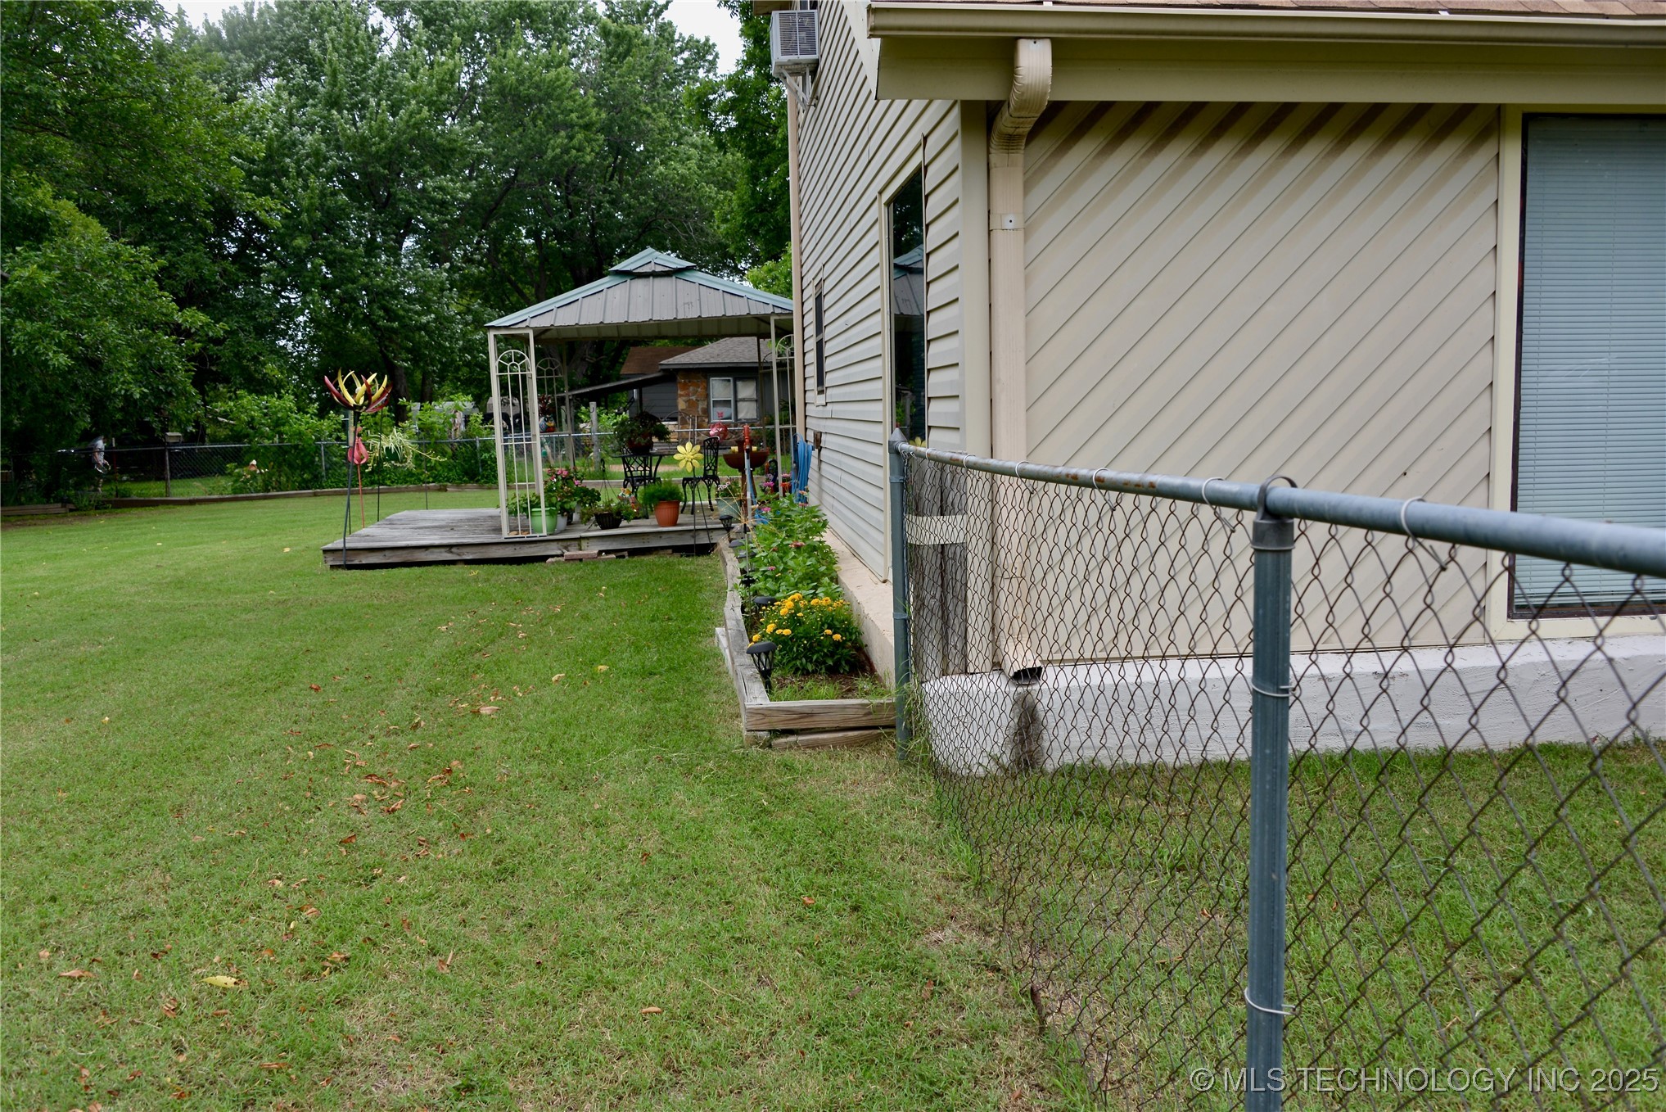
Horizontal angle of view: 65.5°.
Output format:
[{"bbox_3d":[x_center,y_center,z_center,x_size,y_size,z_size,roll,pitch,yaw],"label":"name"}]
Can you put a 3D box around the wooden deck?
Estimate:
[{"bbox_3d":[-2.864,-0.375,15.319,4.920,0.187,4.674,-3,7,-7],"label":"wooden deck"}]

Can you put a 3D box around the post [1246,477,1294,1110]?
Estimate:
[{"bbox_3d":[0.521,0.492,1.567,0.046,1.170,0.046,-2,7,-5],"label":"post"}]

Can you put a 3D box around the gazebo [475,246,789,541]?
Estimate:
[{"bbox_3d":[-1.928,-1.918,14.521,3.306,2.996,3.346,-3,7,-5],"label":"gazebo"}]

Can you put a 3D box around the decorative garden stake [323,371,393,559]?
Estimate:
[{"bbox_3d":[-4.627,-0.847,12.605,0.679,1.873,0.645,-2,7,-5],"label":"decorative garden stake"}]

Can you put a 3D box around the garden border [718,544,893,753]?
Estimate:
[{"bbox_3d":[-0.367,0.269,8.588,0.675,0.165,7.049,-2,7,-5],"label":"garden border"}]

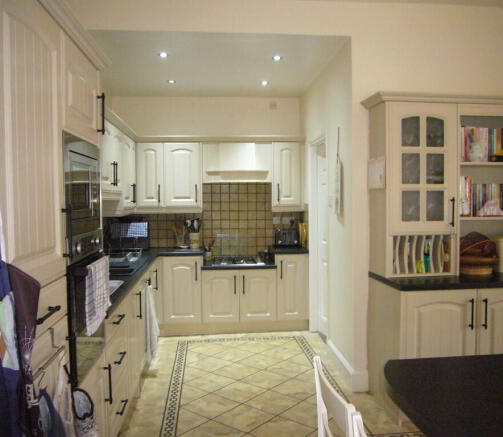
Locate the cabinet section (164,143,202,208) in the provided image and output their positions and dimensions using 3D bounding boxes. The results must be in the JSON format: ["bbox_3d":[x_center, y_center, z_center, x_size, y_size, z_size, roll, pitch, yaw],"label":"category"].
[{"bbox_3d":[-0.769,-0.485,5.402,0.418,0.722,0.330,-1,2,-5],"label":"cabinet section"}]

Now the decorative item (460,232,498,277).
[{"bbox_3d":[1.588,0.247,3.431,0.300,0.287,0.270,-1,3,-6],"label":"decorative item"}]

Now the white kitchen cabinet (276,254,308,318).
[{"bbox_3d":[0.421,0.743,5.370,0.345,0.715,0.550,-1,2,-5],"label":"white kitchen cabinet"}]

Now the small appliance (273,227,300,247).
[{"bbox_3d":[0.388,0.215,5.389,0.270,0.217,0.260,-1,3,-6],"label":"small appliance"}]

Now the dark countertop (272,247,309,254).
[{"bbox_3d":[0.404,0.348,5.356,0.375,0.040,0.600,-1,3,-6],"label":"dark countertop"}]

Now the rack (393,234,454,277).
[{"bbox_3d":[1.159,0.245,3.374,0.445,0.285,0.310,-1,3,-6],"label":"rack"}]

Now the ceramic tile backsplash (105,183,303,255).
[{"bbox_3d":[-0.506,0.013,5.553,2.200,0.840,0.030,-1,2,-5],"label":"ceramic tile backsplash"}]

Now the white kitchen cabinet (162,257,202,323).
[{"bbox_3d":[-0.754,0.750,5.259,0.402,0.715,0.550,-1,2,-5],"label":"white kitchen cabinet"}]

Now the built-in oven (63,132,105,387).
[{"bbox_3d":[-0.975,0.156,2.035,0.540,0.980,0.600,-1,2,-5],"label":"built-in oven"}]

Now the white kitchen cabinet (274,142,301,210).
[{"bbox_3d":[0.396,-0.474,5.467,0.340,0.740,0.320,-1,2,-5],"label":"white kitchen cabinet"}]

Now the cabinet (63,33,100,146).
[{"bbox_3d":[-1.028,-0.528,2.043,0.580,0.372,0.600,-1,3,-6],"label":"cabinet"}]

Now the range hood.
[{"bbox_3d":[-0.170,-0.626,5.382,0.777,0.438,0.350,-1,3,-6],"label":"range hood"}]

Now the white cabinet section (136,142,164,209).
[{"bbox_3d":[-1.131,-0.480,5.368,0.310,0.722,0.330,-1,2,-5],"label":"white cabinet section"}]

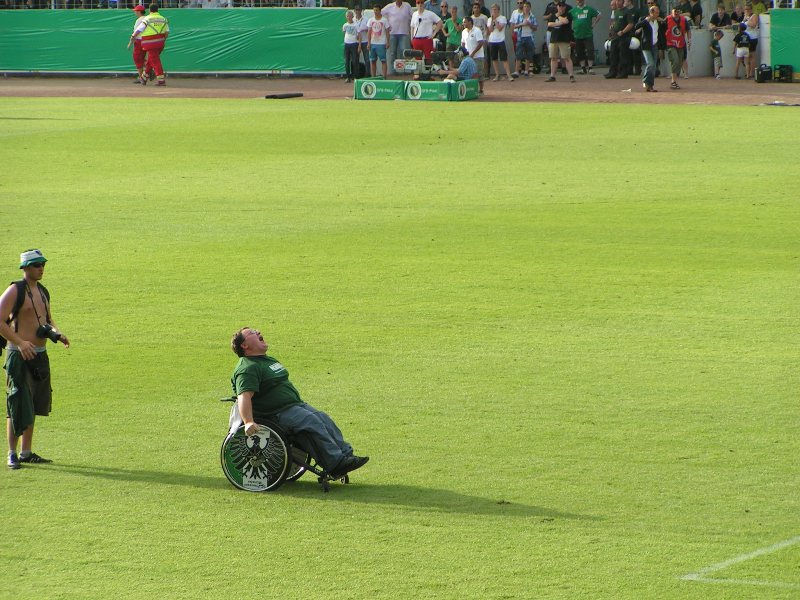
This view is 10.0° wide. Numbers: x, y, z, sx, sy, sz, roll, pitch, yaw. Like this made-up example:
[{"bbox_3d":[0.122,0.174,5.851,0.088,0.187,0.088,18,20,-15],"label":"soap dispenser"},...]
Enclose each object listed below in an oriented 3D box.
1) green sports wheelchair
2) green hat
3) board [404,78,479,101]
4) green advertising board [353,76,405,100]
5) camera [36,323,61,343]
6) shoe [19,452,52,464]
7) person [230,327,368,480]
[{"bbox_3d":[-0.957,1.165,37.411,0.960,0.750,0.650,2,6,17],"label":"green sports wheelchair"},{"bbox_3d":[-3.115,-0.349,38.750,0.260,0.130,0.240,-10,-2,0],"label":"green hat"},{"bbox_3d":[0.875,-4.332,93.942,1.100,0.410,1.150,3,6,27],"label":"board"},{"bbox_3d":[-0.127,-4.365,94.271,1.100,0.410,1.150,3,6,27],"label":"green advertising board"},{"bbox_3d":[-2.973,0.282,38.650,0.190,0.105,0.140,24,17,29],"label":"camera"},{"bbox_3d":[-3.104,1.347,38.853,0.295,0.105,0.110,1,6,6],"label":"shoe"},{"bbox_3d":[-0.809,0.847,37.334,1.120,1.230,0.620,2,6,17],"label":"person"}]

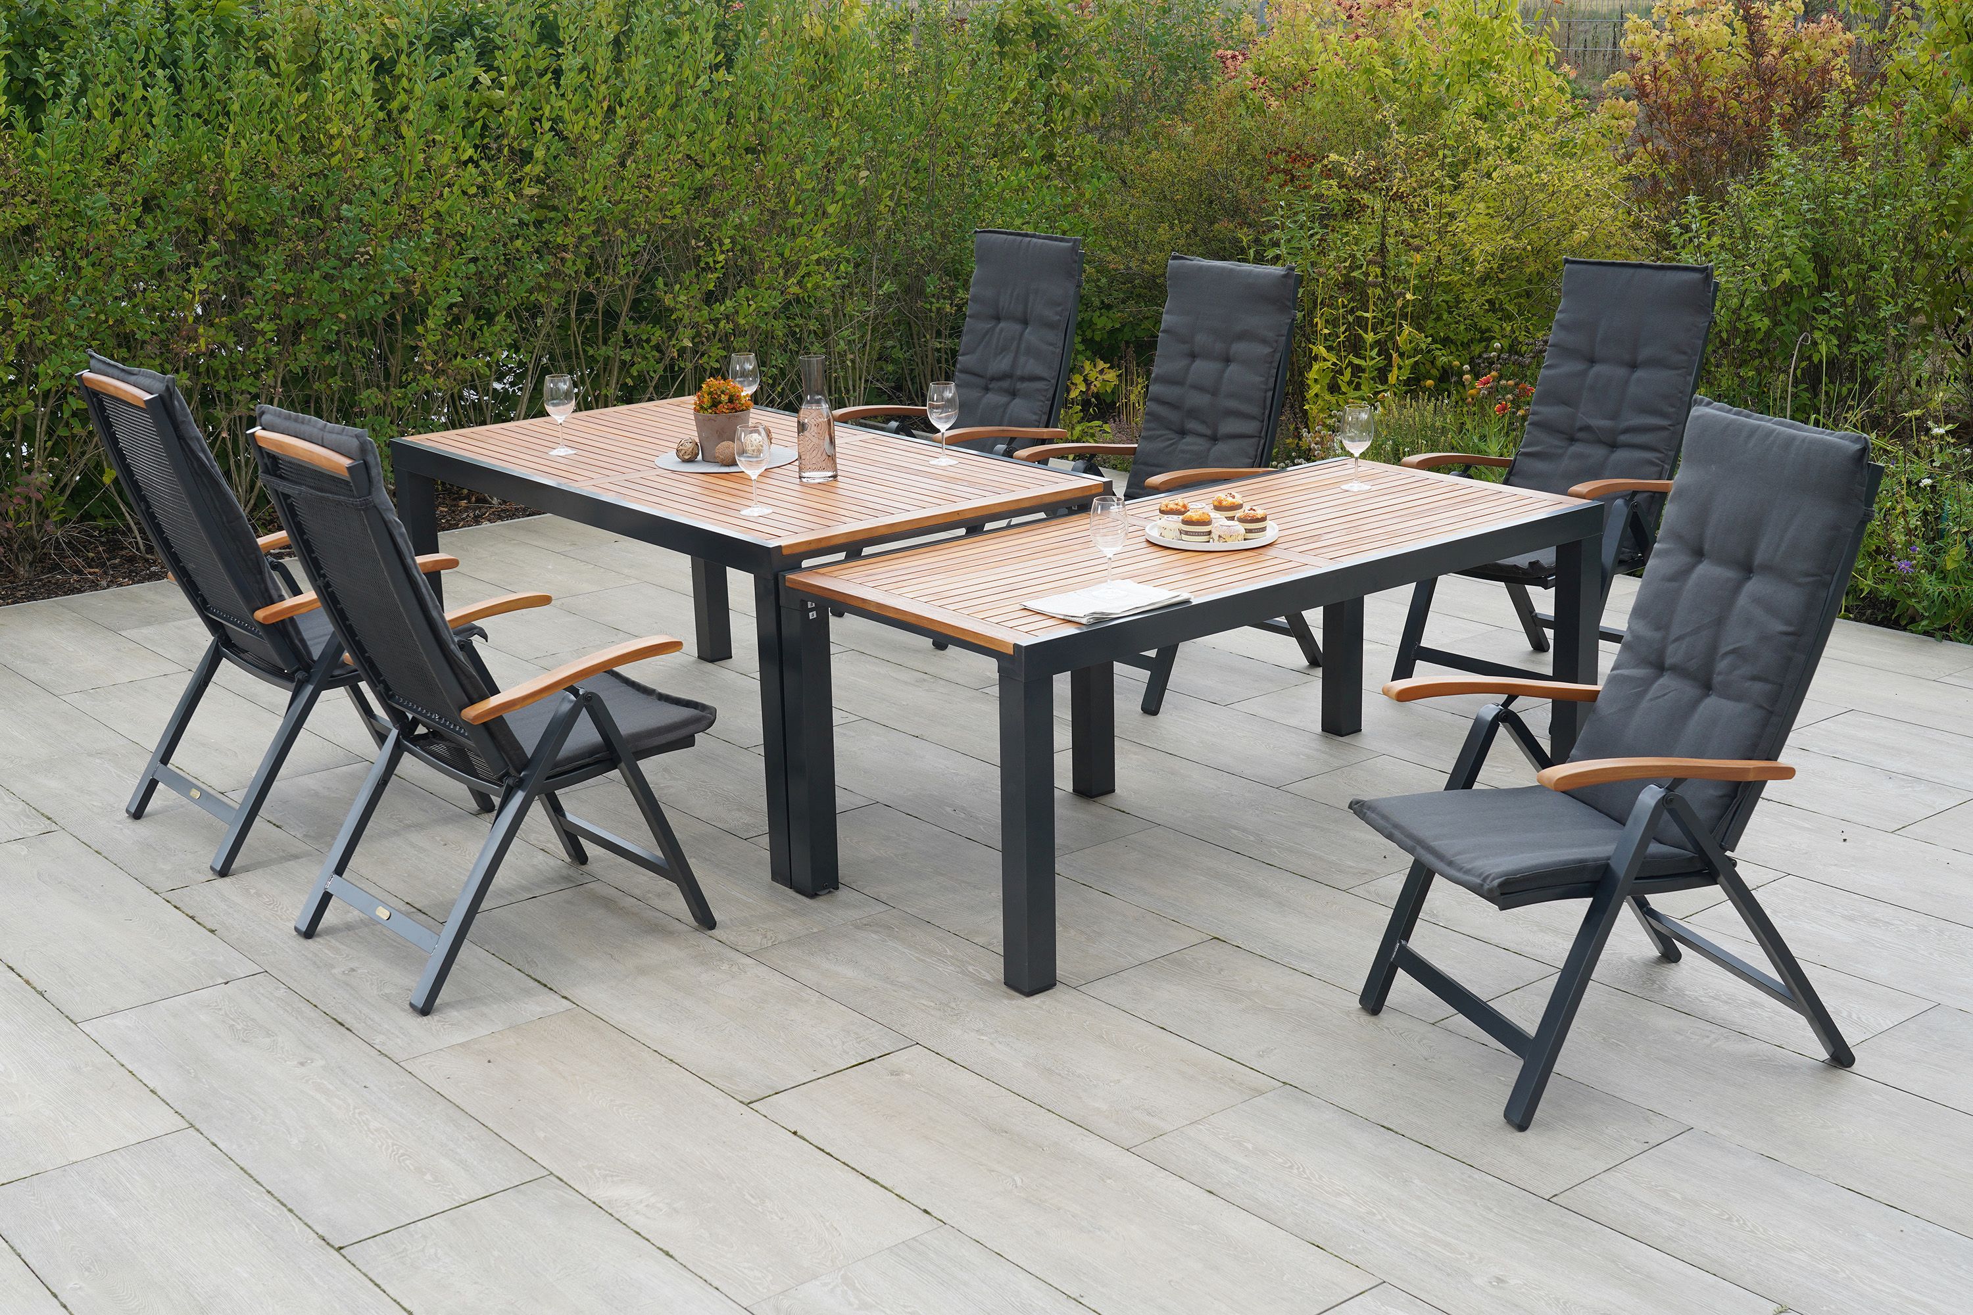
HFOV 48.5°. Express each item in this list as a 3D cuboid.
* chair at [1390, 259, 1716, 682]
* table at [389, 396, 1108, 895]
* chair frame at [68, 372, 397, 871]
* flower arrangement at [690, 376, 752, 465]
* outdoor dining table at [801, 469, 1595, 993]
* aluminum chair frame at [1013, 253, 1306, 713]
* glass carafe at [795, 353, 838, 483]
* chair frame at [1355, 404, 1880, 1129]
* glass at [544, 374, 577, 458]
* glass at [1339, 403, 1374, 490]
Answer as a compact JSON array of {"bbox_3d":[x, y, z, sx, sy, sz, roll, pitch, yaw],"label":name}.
[{"bbox_3d":[1.599,-0.476,6.223,0.747,1.166,0.583,-13,19,-38],"label":"chair"},{"bbox_3d":[-0.647,-0.129,5.792,1.000,0.785,1.790,-14,20,-38],"label":"table"},{"bbox_3d":[-1.623,-0.155,5.138,0.730,1.100,0.565,-14,20,-39],"label":"chair frame"},{"bbox_3d":[-0.665,-0.593,5.430,0.152,0.198,0.152,-1,15,0],"label":"flower arrangement"},{"bbox_3d":[0.525,0.079,5.093,1.839,0.726,0.808,-13,20,-38],"label":"outdoor dining table"},{"bbox_3d":[0.478,-0.506,6.188,0.700,1.145,0.565,-14,20,-39],"label":"aluminum chair frame"},{"bbox_3d":[-0.402,-0.567,5.179,0.094,0.289,0.094,-1,15,0],"label":"glass carafe"},{"bbox_3d":[1.120,0.161,3.947,0.747,1.150,0.583,-6,16,-18],"label":"chair frame"},{"bbox_3d":[-1.132,-0.644,5.823,0.081,0.201,0.081,-1,15,0],"label":"glass"},{"bbox_3d":[0.936,-0.531,5.532,0.081,0.206,0.081,-1,15,0],"label":"glass"}]

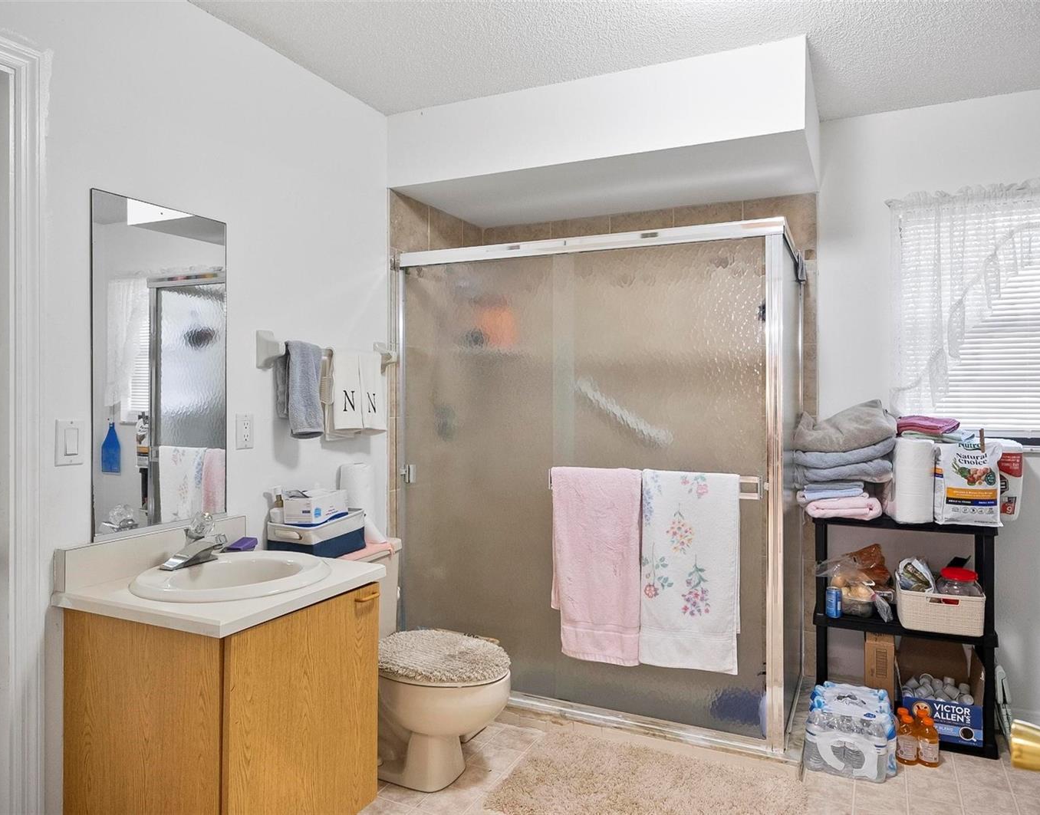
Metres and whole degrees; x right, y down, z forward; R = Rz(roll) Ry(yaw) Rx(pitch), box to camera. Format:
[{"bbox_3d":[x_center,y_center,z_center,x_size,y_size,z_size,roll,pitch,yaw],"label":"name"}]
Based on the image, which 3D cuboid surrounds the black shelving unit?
[{"bbox_3d":[1.468,0.821,2.645,0.600,0.810,0.300,1,1,25],"label":"black shelving unit"}]

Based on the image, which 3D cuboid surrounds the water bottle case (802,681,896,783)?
[{"bbox_3d":[1.162,1.129,2.414,0.265,0.195,0.345,1,1,23],"label":"water bottle case"}]

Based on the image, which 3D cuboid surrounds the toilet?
[{"bbox_3d":[-0.410,0.859,2.321,0.770,0.720,0.460,1,1,25],"label":"toilet"}]

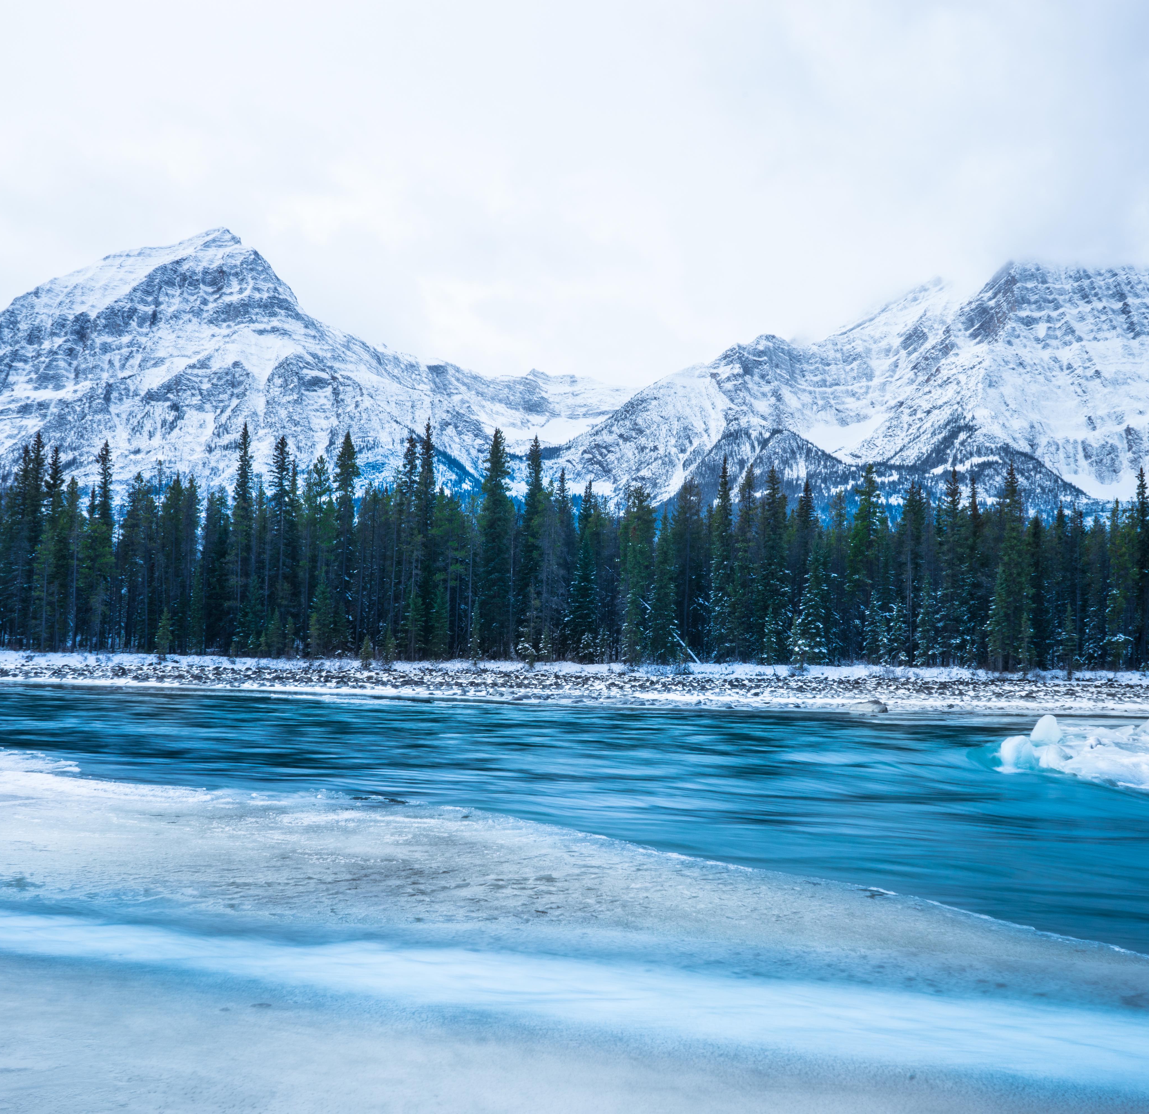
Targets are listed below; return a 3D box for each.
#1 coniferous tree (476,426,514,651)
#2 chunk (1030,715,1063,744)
[{"bbox_3d":[-5.044,-0.917,83.000,2.700,14.600,2.700,1,-4,0],"label":"coniferous tree"},{"bbox_3d":[12.692,4.660,35.000,0.850,0.750,0.700,0,-4,21],"label":"chunk"}]

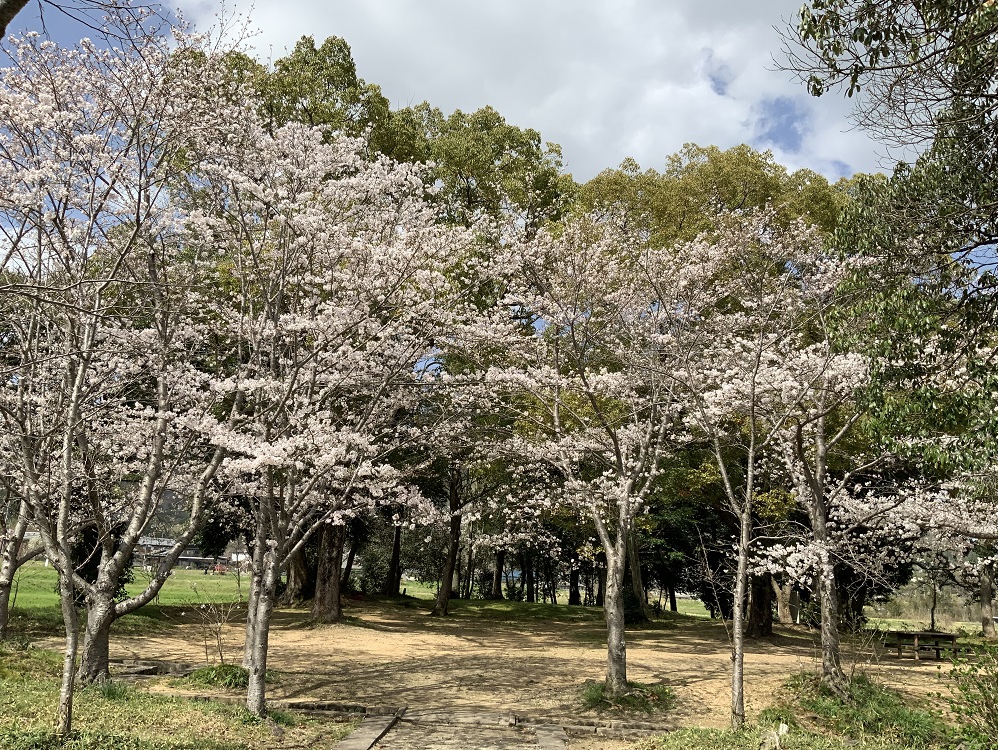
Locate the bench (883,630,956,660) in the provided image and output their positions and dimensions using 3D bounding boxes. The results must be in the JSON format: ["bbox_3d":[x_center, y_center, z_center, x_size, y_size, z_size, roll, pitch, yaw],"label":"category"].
[{"bbox_3d":[10.554,6.778,21.030,1.750,0.740,1.150,-6,-14,25],"label":"bench"}]

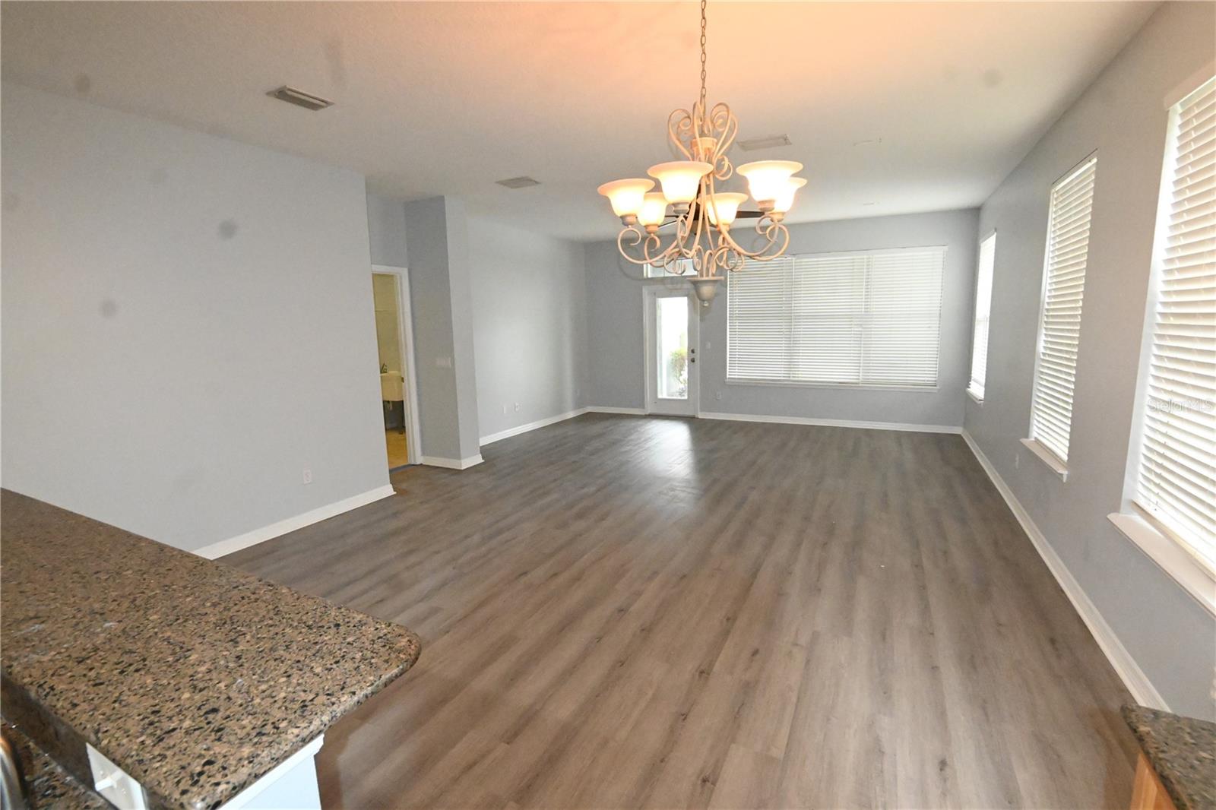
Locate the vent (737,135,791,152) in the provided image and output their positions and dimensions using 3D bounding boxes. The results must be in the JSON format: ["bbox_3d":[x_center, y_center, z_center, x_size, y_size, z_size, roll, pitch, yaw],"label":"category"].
[{"bbox_3d":[1.171,-1.954,3.769,0.334,0.030,0.237,3,10,28],"label":"vent"}]

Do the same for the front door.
[{"bbox_3d":[1.034,-0.845,8.164,0.943,2.094,0.120,3,10,28],"label":"front door"}]

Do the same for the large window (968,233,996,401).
[{"bbox_3d":[4.161,-0.969,5.588,0.110,1.709,0.888,3,10,28],"label":"large window"}]

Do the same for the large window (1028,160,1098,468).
[{"bbox_3d":[2.893,-0.567,3.199,0.070,1.739,0.821,3,10,28],"label":"large window"}]

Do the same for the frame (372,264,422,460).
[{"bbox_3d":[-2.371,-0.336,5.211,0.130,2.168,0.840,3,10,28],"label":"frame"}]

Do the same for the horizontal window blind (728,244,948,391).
[{"bbox_3d":[3.024,-1.183,7.035,2.735,1.843,0.120,3,10,28],"label":"horizontal window blind"}]

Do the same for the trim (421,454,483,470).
[{"bbox_3d":[-1.756,0.609,5.713,0.562,0.115,0.303,3,10,28],"label":"trim"}]

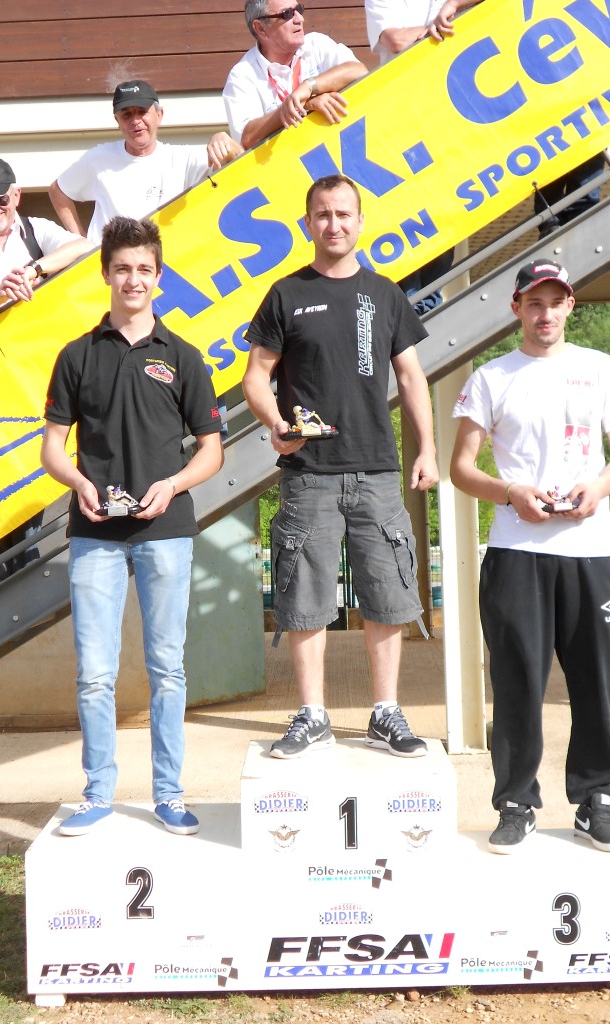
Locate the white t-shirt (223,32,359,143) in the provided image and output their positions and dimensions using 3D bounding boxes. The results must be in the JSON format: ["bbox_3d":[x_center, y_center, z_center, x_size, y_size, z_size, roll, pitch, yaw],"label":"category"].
[{"bbox_3d":[-0.052,-1.567,5.600,0.530,0.580,0.380,-2,1,-11],"label":"white t-shirt"}]

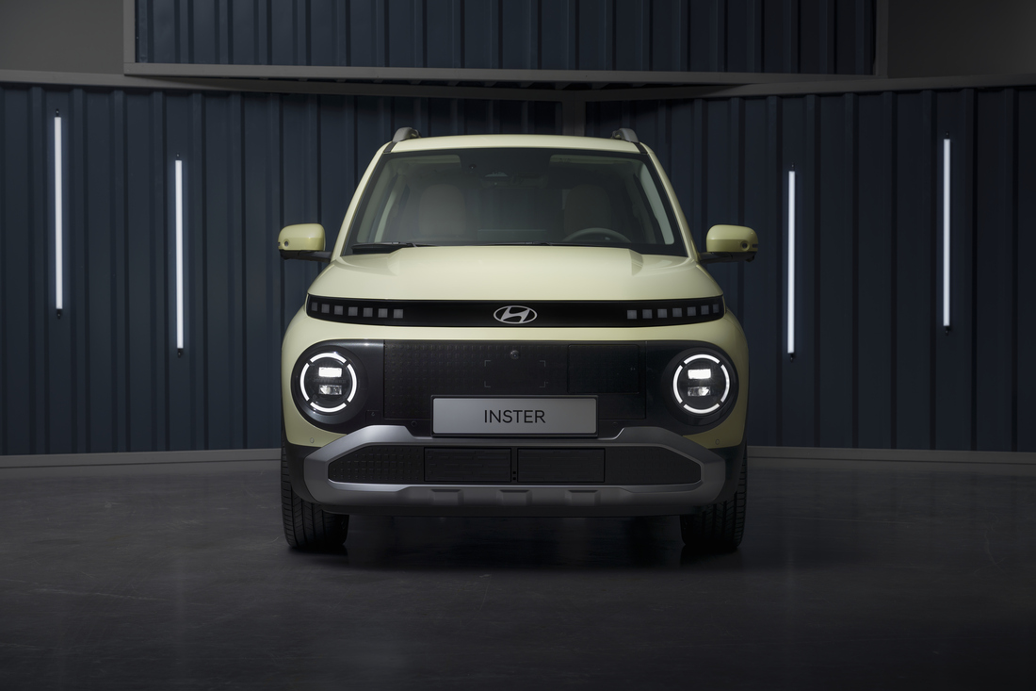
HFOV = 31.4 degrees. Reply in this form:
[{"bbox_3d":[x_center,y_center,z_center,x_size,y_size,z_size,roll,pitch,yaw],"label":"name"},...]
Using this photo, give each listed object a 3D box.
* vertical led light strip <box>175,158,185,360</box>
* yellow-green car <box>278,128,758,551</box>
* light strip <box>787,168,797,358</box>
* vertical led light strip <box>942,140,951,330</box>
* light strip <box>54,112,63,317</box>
[{"bbox_3d":[-1.871,-0.495,10.177,0.034,1.121,0.036,0,1,-20],"label":"vertical led light strip"},{"bbox_3d":[-0.006,-0.107,7.760,1.800,1.600,3.825,0,1,0],"label":"yellow-green car"},{"bbox_3d":[1.554,-0.467,10.470,0.034,1.121,0.036,0,1,18],"label":"light strip"},{"bbox_3d":[2.376,-0.621,10.207,0.034,1.121,0.036,0,1,18],"label":"vertical led light strip"},{"bbox_3d":[-2.481,-0.708,9.945,0.034,1.120,0.036,0,1,-20],"label":"light strip"}]

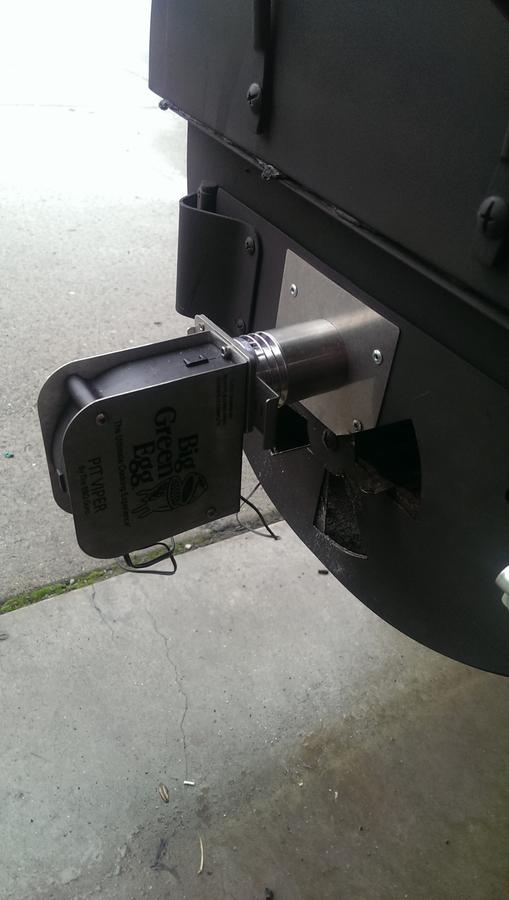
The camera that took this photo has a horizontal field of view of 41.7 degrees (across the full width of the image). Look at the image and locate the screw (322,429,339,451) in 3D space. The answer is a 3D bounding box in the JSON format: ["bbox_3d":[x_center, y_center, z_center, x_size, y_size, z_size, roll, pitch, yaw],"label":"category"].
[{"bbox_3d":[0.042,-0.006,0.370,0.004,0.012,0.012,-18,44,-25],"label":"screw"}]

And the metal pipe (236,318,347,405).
[{"bbox_3d":[0.015,-0.043,0.341,0.053,0.038,0.038,-17,43,-25],"label":"metal pipe"}]

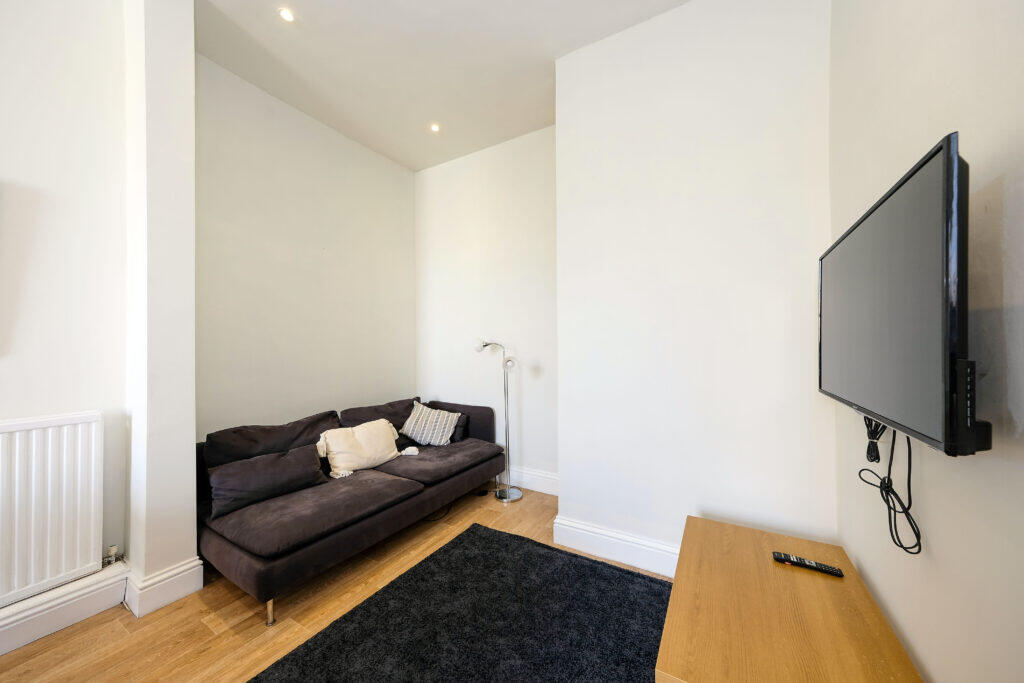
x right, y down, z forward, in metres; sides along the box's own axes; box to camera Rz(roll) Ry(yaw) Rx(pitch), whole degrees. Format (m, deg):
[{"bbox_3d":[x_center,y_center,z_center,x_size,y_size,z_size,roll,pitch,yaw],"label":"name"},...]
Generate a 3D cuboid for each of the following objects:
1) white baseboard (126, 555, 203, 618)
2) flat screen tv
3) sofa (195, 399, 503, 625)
[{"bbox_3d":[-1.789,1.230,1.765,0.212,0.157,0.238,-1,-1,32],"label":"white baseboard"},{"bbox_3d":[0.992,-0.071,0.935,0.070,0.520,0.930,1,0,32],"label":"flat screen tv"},{"bbox_3d":[-0.984,0.920,2.578,0.990,0.780,1.900,-1,-1,34],"label":"sofa"}]

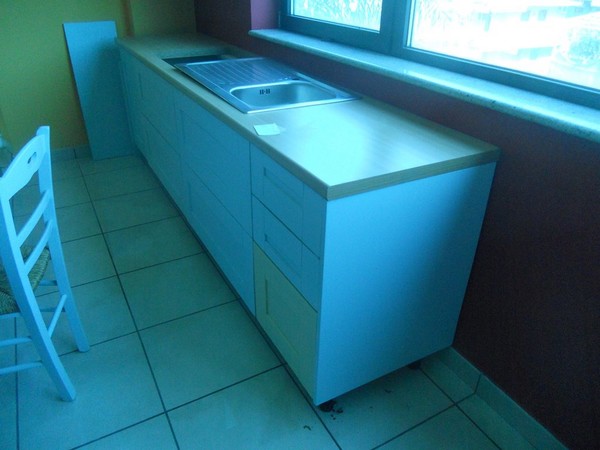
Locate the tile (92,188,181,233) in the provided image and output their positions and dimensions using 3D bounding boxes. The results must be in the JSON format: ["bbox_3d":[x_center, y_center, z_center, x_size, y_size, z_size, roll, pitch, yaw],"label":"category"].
[{"bbox_3d":[-1.045,-0.101,2.997,0.459,0.010,0.459,-14,33,-25],"label":"tile"}]

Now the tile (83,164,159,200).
[{"bbox_3d":[-1.268,-0.305,3.350,0.459,0.010,0.459,-14,33,-25],"label":"tile"}]

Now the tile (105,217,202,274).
[{"bbox_3d":[-0.823,0.103,2.643,0.459,0.010,0.459,-14,33,-25],"label":"tile"}]

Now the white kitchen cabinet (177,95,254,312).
[{"bbox_3d":[-0.139,-0.221,2.221,0.597,0.762,0.958,-15,33,-25],"label":"white kitchen cabinet"}]

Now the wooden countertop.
[{"bbox_3d":[-0.351,-0.769,2.370,0.601,0.039,2.846,-15,33,-25],"label":"wooden countertop"}]

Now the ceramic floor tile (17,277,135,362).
[{"bbox_3d":[-1.009,0.413,2.094,0.459,0.010,0.459,-14,33,-25],"label":"ceramic floor tile"}]

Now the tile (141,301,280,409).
[{"bbox_3d":[-0.378,0.512,1.937,0.459,0.010,0.459,-14,33,-25],"label":"tile"}]

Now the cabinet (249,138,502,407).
[{"bbox_3d":[0.208,0.096,1.674,0.597,0.762,0.485,-15,33,-25],"label":"cabinet"}]

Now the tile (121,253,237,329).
[{"bbox_3d":[-0.600,0.308,2.290,0.459,0.010,0.459,-14,33,-25],"label":"tile"}]

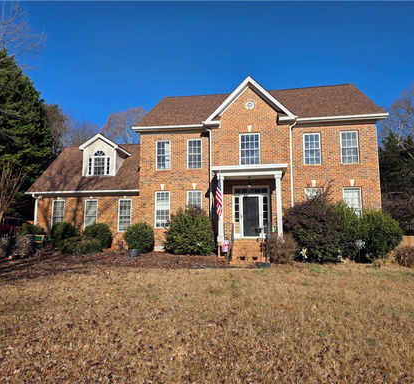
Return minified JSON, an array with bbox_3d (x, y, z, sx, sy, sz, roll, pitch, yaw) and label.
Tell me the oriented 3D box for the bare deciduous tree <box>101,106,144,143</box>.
[{"bbox_3d":[-9.526,-2.586,42.776,8.310,16.951,7.894,-1,-7,10],"label":"bare deciduous tree"}]

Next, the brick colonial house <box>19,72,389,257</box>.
[{"bbox_3d":[-0.356,-1.588,21.176,19.100,10.400,12.000,-1,-7,10],"label":"brick colonial house"}]

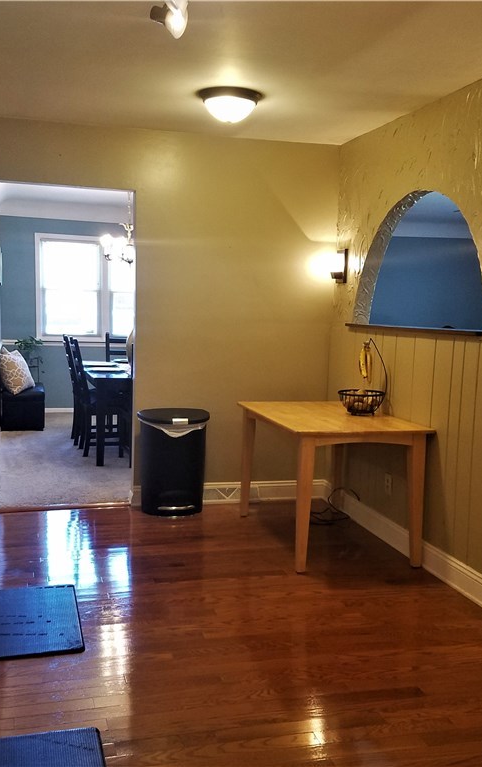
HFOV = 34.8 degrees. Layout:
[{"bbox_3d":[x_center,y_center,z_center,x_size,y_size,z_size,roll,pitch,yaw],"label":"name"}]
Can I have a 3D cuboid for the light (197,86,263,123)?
[{"bbox_3d":[-0.061,-1.426,3.991,0.346,0.141,0.346,1,6,0],"label":"light"}]

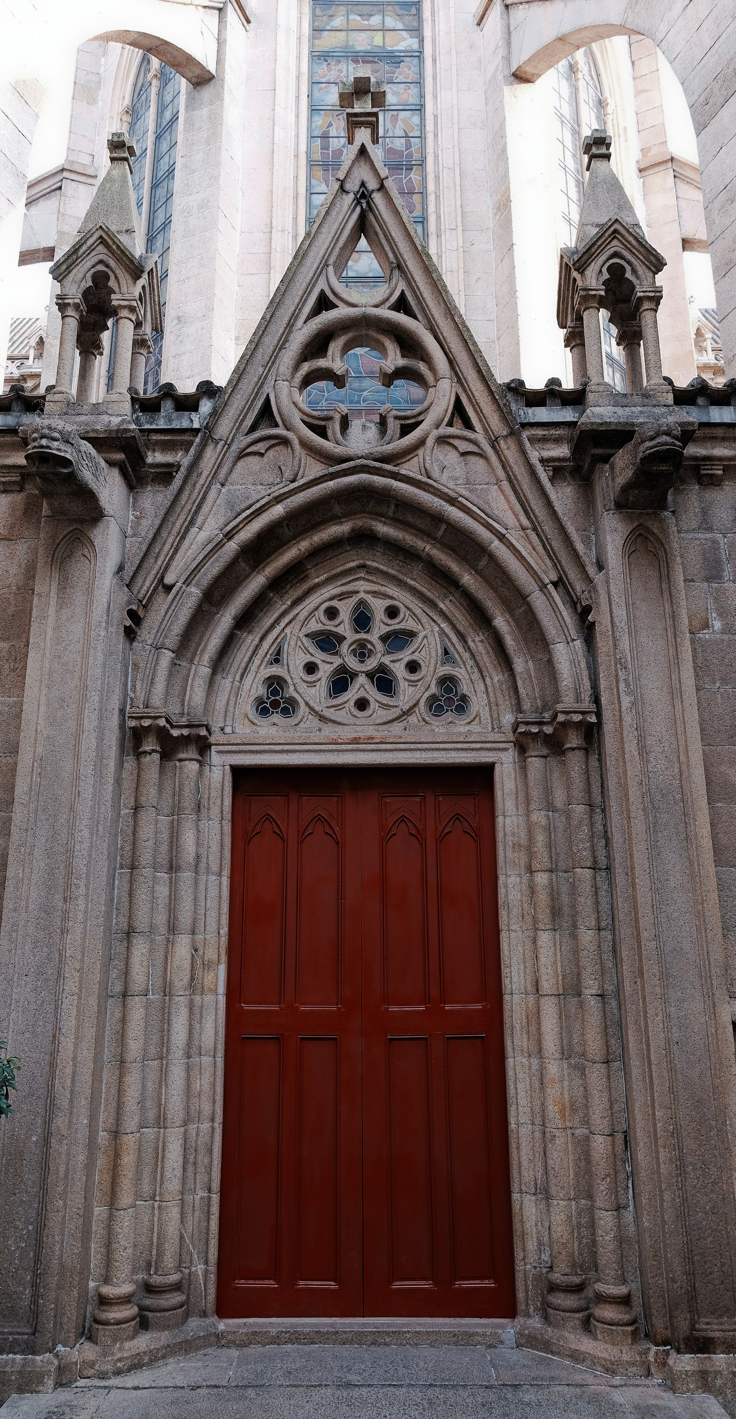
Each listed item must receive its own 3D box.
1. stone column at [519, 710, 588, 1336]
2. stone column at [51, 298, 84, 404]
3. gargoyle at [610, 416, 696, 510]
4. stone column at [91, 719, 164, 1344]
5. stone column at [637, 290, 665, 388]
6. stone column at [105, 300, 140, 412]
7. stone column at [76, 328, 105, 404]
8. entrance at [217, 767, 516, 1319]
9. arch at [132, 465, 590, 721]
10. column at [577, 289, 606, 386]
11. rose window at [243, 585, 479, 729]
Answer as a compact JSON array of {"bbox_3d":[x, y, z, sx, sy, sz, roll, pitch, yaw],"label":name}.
[{"bbox_3d":[0.938,1.503,4.896,0.200,2.940,0.200,0,-16,1],"label":"stone column"},{"bbox_3d":[-1.719,-2.020,5.444,0.140,0.738,0.140,0,-16,0],"label":"stone column"},{"bbox_3d":[1.514,-1.303,4.987,0.290,0.380,0.530,0,-16,1],"label":"gargoyle"},{"bbox_3d":[-1.169,1.475,4.762,0.200,2.940,0.200,0,-16,1],"label":"stone column"},{"bbox_3d":[1.690,-2.182,5.636,0.150,0.660,0.155,0,-16,1],"label":"stone column"},{"bbox_3d":[-1.406,-2.022,5.445,0.140,0.738,0.140,0,-16,0],"label":"stone column"},{"bbox_3d":[-1.726,-1.926,5.769,0.140,0.738,0.140,0,-16,0],"label":"stone column"},{"bbox_3d":[-0.019,1.645,4.961,1.460,2.700,0.150,0,-16,1],"label":"entrance"},{"bbox_3d":[-0.038,-0.639,5.330,2.402,1.435,0.395,0,-16,0],"label":"arch"},{"bbox_3d":[1.348,-2.180,5.639,0.150,0.660,0.155,0,-16,1],"label":"column"},{"bbox_3d":[-0.039,-0.307,5.381,1.335,0.870,0.130,0,-16,1],"label":"rose window"}]

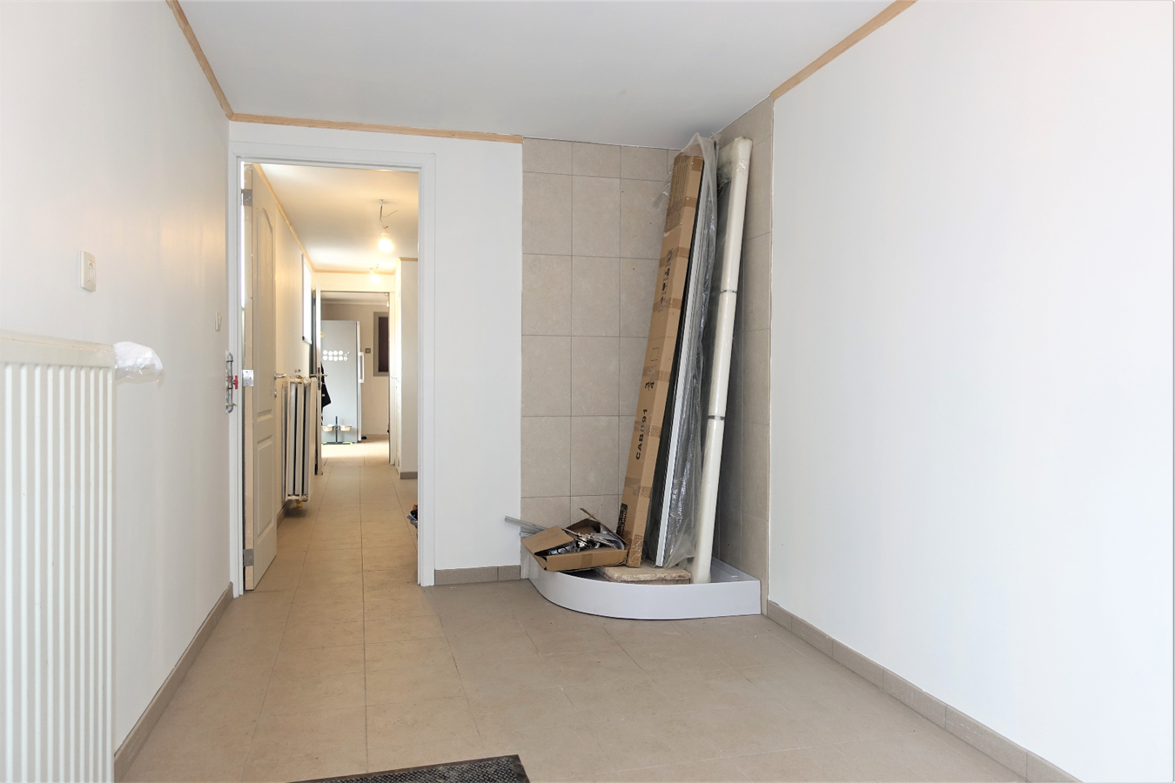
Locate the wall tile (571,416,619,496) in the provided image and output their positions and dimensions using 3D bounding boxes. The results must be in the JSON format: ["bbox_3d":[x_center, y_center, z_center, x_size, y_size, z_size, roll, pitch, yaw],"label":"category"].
[{"bbox_3d":[0.038,0.325,3.952,0.253,0.400,0.010,0,1,-16],"label":"wall tile"}]

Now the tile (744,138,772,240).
[{"bbox_3d":[0.739,-0.869,3.376,0.010,0.405,0.253,0,1,-16],"label":"tile"}]

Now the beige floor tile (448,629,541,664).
[{"bbox_3d":[-0.359,0.967,2.959,0.302,0.010,0.300,0,1,-15],"label":"beige floor tile"}]

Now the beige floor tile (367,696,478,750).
[{"bbox_3d":[-0.479,0.949,2.242,0.301,0.010,0.286,0,1,-16],"label":"beige floor tile"}]

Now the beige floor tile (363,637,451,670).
[{"bbox_3d":[-0.636,0.940,2.791,0.301,0.010,0.286,0,1,-16],"label":"beige floor tile"}]

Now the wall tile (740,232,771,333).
[{"bbox_3d":[0.733,-0.462,3.362,0.010,0.400,0.227,0,1,-16],"label":"wall tile"}]

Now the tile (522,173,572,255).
[{"bbox_3d":[-0.197,-0.874,3.865,0.253,0.400,0.010,0,1,-16],"label":"tile"}]

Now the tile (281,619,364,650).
[{"bbox_3d":[-1.031,0.959,3.060,0.302,0.010,0.302,0,1,-16],"label":"tile"}]

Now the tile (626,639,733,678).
[{"bbox_3d":[0.314,0.955,2.788,0.303,0.012,0.288,0,1,-16],"label":"tile"}]

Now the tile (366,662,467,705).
[{"bbox_3d":[-0.559,0.953,2.535,0.303,0.012,0.288,0,1,-16],"label":"tile"}]

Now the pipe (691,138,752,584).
[{"bbox_3d":[0.586,-0.118,3.400,0.075,1.962,0.075,5,0,-16],"label":"pipe"}]

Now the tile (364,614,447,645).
[{"bbox_3d":[-0.737,0.961,3.152,0.302,0.010,0.300,0,1,-15],"label":"tile"}]

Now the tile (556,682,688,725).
[{"bbox_3d":[0.099,0.980,2.486,0.302,0.010,0.300,0,1,-15],"label":"tile"}]

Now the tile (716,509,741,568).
[{"bbox_3d":[0.663,0.747,3.640,0.010,0.405,0.253,0,1,-16],"label":"tile"}]

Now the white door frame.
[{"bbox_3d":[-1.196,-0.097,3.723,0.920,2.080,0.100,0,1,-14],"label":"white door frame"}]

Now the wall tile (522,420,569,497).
[{"bbox_3d":[-0.204,0.328,3.939,0.253,0.405,0.010,0,1,-16],"label":"wall tile"}]

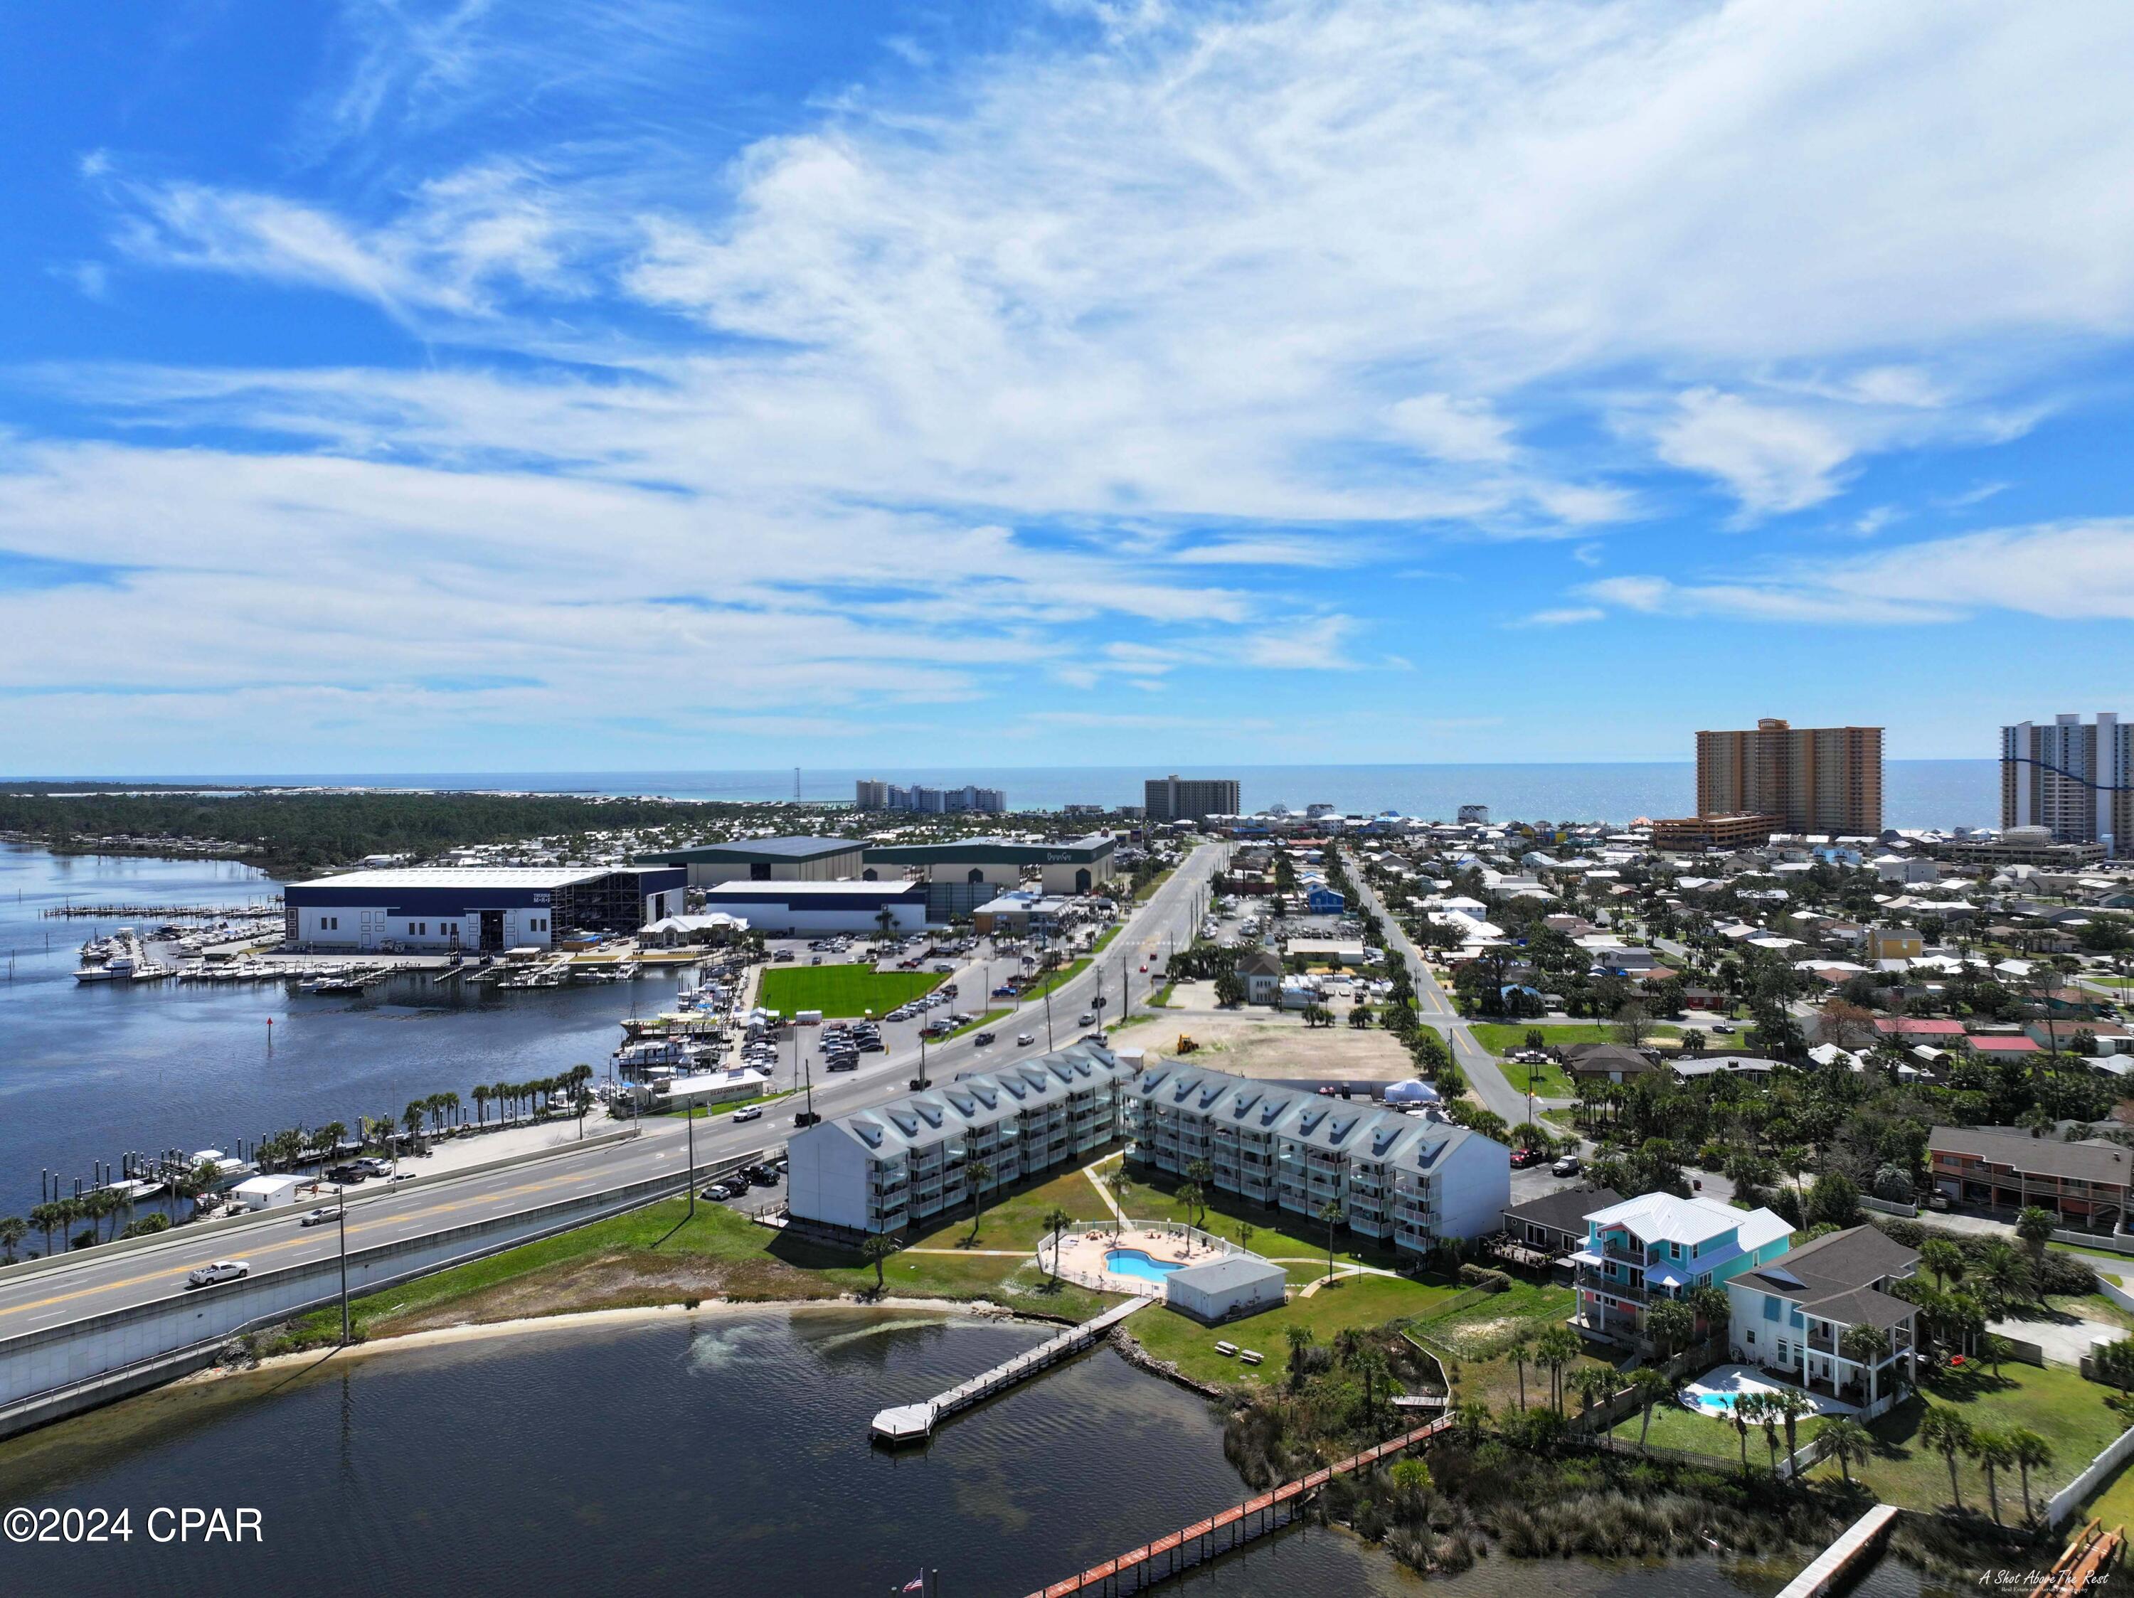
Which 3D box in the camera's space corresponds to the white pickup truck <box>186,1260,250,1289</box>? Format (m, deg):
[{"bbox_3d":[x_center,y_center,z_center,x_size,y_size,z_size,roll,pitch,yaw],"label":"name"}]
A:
[{"bbox_3d":[-91.857,51.413,160.536,1.950,1.800,5.500,1,0,36],"label":"white pickup truck"}]

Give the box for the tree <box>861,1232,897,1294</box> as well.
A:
[{"bbox_3d":[-19.490,48.300,154.500,3.720,5.300,3.720,-1,1,0],"label":"tree"}]

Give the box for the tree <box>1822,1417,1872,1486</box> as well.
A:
[{"bbox_3d":[58.480,49.030,111.060,3.770,4.610,3.770,-1,1,0],"label":"tree"}]

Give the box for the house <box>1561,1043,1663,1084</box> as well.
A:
[{"bbox_3d":[94.460,45.282,256.253,13.800,5.600,17.000,0,1,11],"label":"house"}]

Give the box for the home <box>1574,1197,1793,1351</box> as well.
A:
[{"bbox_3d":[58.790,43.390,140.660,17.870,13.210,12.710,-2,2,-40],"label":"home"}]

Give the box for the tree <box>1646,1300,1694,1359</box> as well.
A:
[{"bbox_3d":[56.660,50.442,138.807,4.385,7.106,4.385,-1,1,0],"label":"tree"}]

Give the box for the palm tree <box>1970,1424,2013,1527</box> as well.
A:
[{"bbox_3d":[65.640,48.020,104.720,2.980,6.820,2.980,-1,1,0],"label":"palm tree"}]

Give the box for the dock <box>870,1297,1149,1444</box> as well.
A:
[{"bbox_3d":[-3.517,52.314,137.877,5.500,1.900,37.500,1,2,39],"label":"dock"}]

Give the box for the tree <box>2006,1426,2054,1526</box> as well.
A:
[{"bbox_3d":[69.595,48.865,106.746,3.200,6.876,3.200,0,1,0],"label":"tree"}]

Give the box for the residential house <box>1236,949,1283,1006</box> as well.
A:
[{"bbox_3d":[44.563,41.001,339.733,10.300,11.000,12.000,0,1,10],"label":"residential house"}]

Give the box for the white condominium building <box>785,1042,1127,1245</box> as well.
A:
[{"bbox_3d":[-11.620,42.900,193.880,14.500,13.010,55.110,0,2,33],"label":"white condominium building"}]

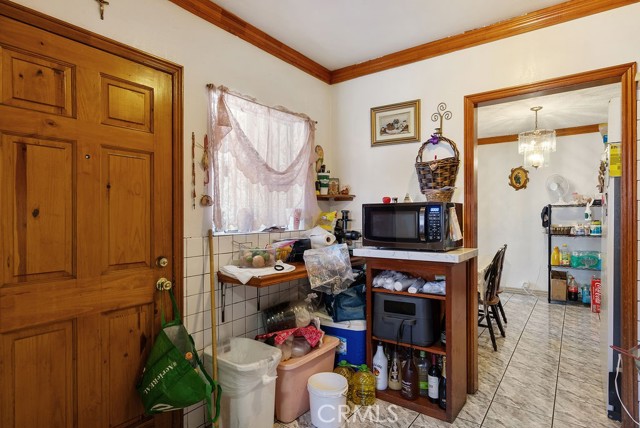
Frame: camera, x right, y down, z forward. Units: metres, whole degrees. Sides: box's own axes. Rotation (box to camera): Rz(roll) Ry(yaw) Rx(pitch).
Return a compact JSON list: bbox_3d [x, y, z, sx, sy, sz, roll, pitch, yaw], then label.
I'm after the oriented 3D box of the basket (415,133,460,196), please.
[{"bbox_3d":[0.834,-0.346,2.390,0.300,0.440,0.220,0,0,37],"label":"basket"}]

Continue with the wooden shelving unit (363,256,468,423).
[{"bbox_3d":[0.646,0.772,2.296,0.580,0.955,0.310,0,0,37],"label":"wooden shelving unit"}]

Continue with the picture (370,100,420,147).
[{"bbox_3d":[0.595,-0.718,2.707,0.425,0.320,0.030,0,0,37],"label":"picture"}]

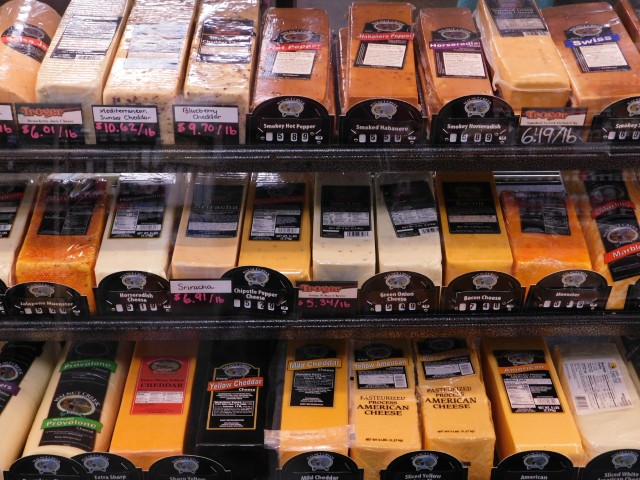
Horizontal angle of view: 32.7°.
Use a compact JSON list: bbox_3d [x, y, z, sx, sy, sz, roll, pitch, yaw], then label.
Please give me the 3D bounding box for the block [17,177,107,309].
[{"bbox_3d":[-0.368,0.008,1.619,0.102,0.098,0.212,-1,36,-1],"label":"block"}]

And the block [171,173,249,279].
[{"bbox_3d":[-0.168,-0.003,1.720,0.094,0.093,0.247,0,38,0],"label":"block"}]

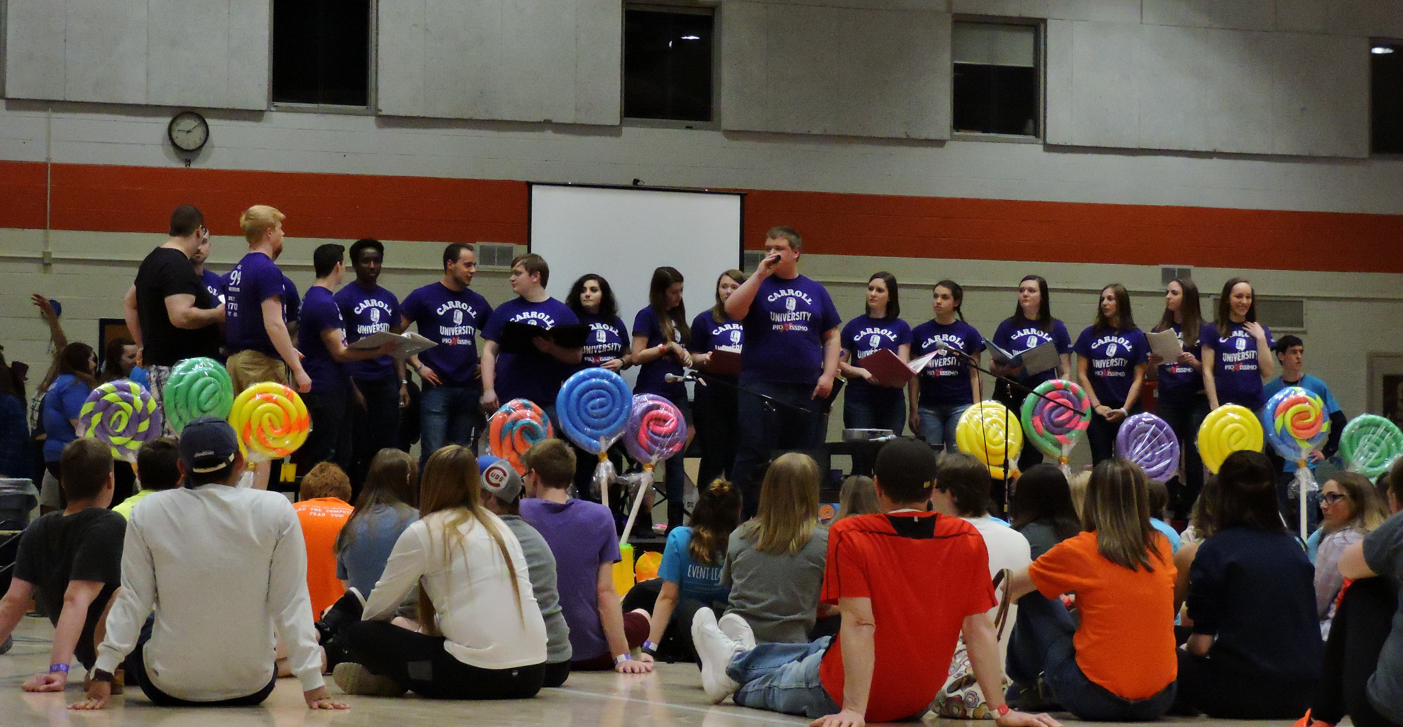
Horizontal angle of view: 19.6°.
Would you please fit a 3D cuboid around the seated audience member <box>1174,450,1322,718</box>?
[{"bbox_3d":[1.700,0.686,12.700,0.550,0.820,0.750,1,-2,-9],"label":"seated audience member"}]

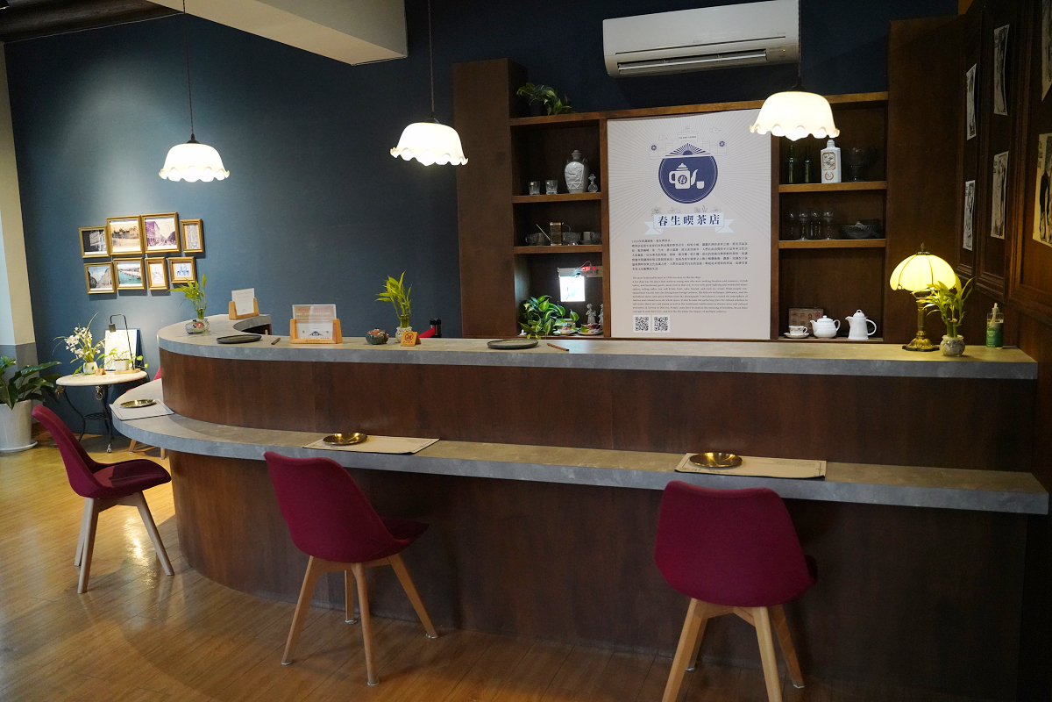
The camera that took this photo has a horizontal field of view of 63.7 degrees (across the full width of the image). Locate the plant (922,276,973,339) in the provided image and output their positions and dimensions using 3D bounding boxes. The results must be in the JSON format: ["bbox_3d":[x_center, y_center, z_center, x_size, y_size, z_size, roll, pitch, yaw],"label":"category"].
[{"bbox_3d":[1.358,-0.135,2.728,0.146,0.206,0.150,2,8,27],"label":"plant"}]

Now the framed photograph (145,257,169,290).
[{"bbox_3d":[-2.762,-0.581,6.385,0.190,0.240,0.025,1,9,20],"label":"framed photograph"}]

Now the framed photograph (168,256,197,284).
[{"bbox_3d":[-2.648,-0.625,6.564,0.252,0.196,0.025,1,8,21],"label":"framed photograph"}]

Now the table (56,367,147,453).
[{"bbox_3d":[-3.315,0.466,6.708,0.645,0.560,0.645,-5,8,-26],"label":"table"}]

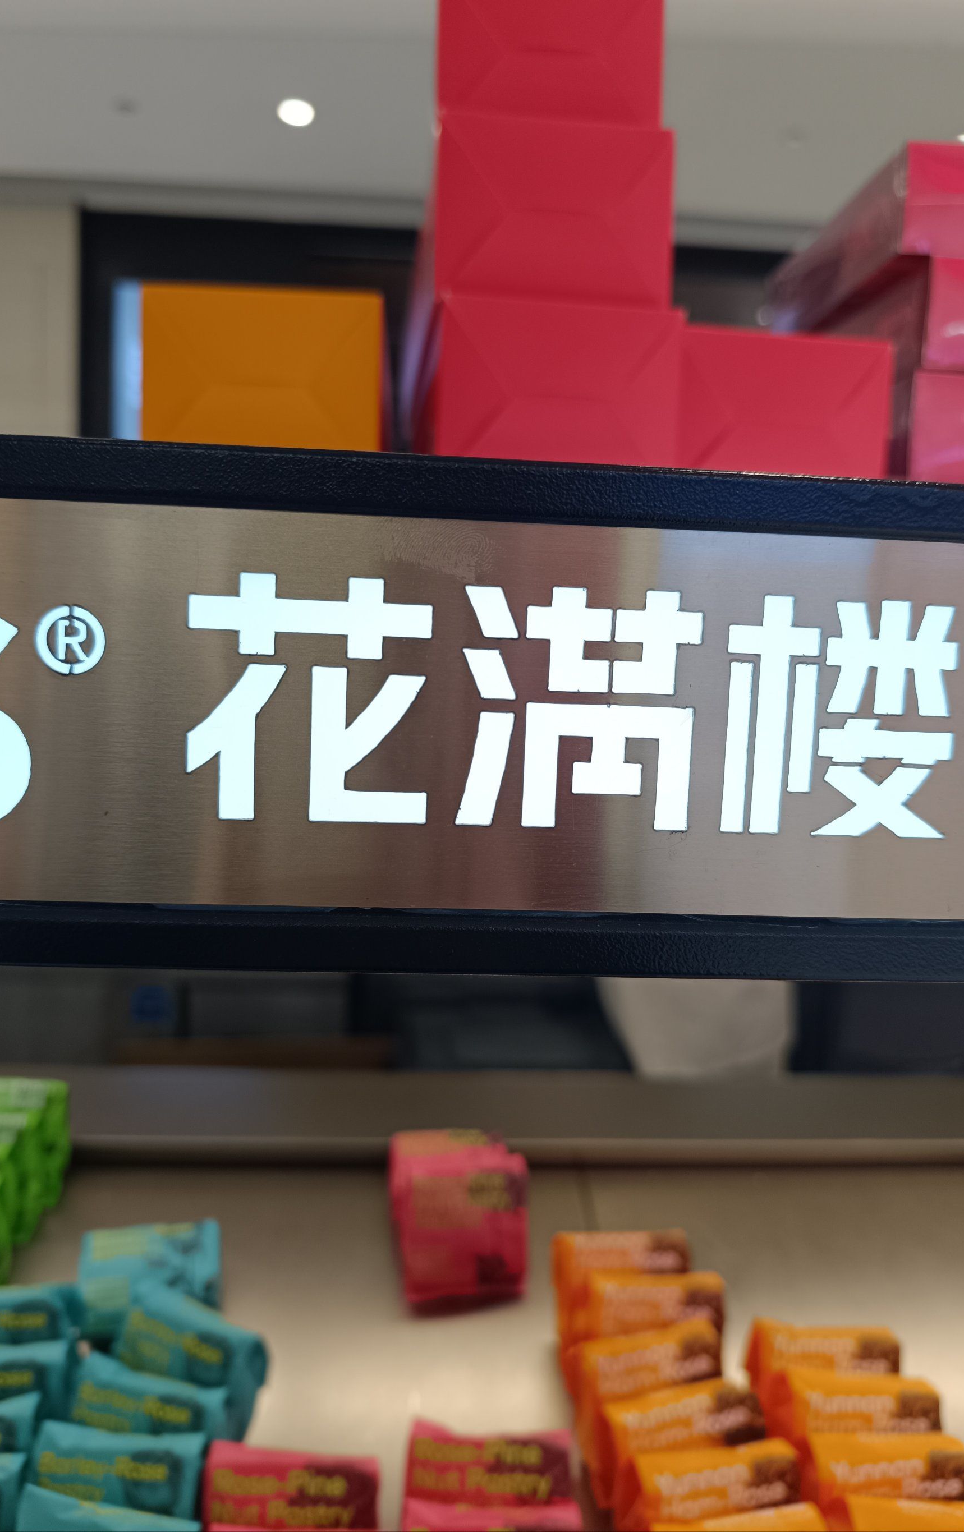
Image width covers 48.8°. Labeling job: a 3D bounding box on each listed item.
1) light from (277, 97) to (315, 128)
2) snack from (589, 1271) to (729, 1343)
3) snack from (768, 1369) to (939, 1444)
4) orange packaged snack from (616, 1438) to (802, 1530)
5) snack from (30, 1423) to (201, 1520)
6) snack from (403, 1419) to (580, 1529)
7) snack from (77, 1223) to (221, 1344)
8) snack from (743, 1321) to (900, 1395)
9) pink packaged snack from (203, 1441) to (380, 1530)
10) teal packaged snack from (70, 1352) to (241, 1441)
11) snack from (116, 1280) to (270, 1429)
[{"bbox_3d":[-0.517,-1.815,2.950,0.100,0.035,0.100,2,4,0],"label":"light"},{"bbox_3d":[0.101,0.345,0.631,0.077,0.083,0.031,2,-4,-4],"label":"snack"},{"bbox_3d":[0.215,0.391,0.592,0.085,0.086,0.033,2,-19,-1],"label":"snack"},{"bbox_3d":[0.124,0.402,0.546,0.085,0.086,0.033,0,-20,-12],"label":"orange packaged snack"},{"bbox_3d":[-0.189,0.389,0.540,0.085,0.086,0.033,3,-21,2],"label":"snack"},{"bbox_3d":[0.002,0.363,0.515,0.077,0.083,0.031,2,-4,-4],"label":"snack"},{"bbox_3d":[-0.216,0.348,0.688,0.090,0.086,0.033,0,-38,-11],"label":"snack"},{"bbox_3d":[0.208,0.383,0.631,0.085,0.086,0.033,2,-19,-1],"label":"snack"},{"bbox_3d":[-0.099,0.394,0.531,0.085,0.086,0.033,2,-19,1],"label":"pink packaged snack"},{"bbox_3d":[-0.166,0.353,0.543,0.077,0.083,0.031,6,-3,10],"label":"teal packaged snack"},{"bbox_3d":[-0.161,0.345,0.584,0.077,0.083,0.031,13,0,22],"label":"snack"}]

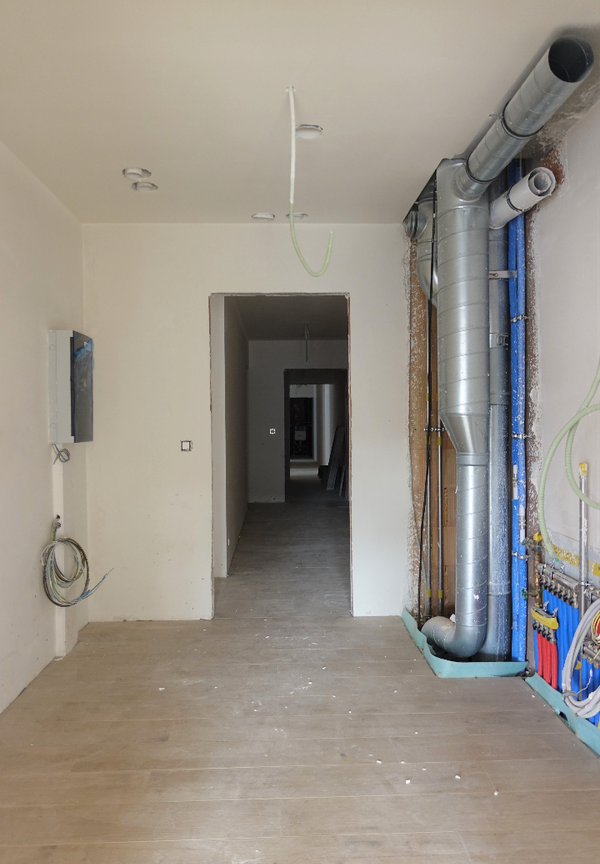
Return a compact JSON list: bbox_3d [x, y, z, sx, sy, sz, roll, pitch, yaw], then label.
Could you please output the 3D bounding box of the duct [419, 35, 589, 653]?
[{"bbox_3d":[0.848,-0.071,2.720,0.360,2.580,1.420,-1,1,-2],"label":"duct"}]

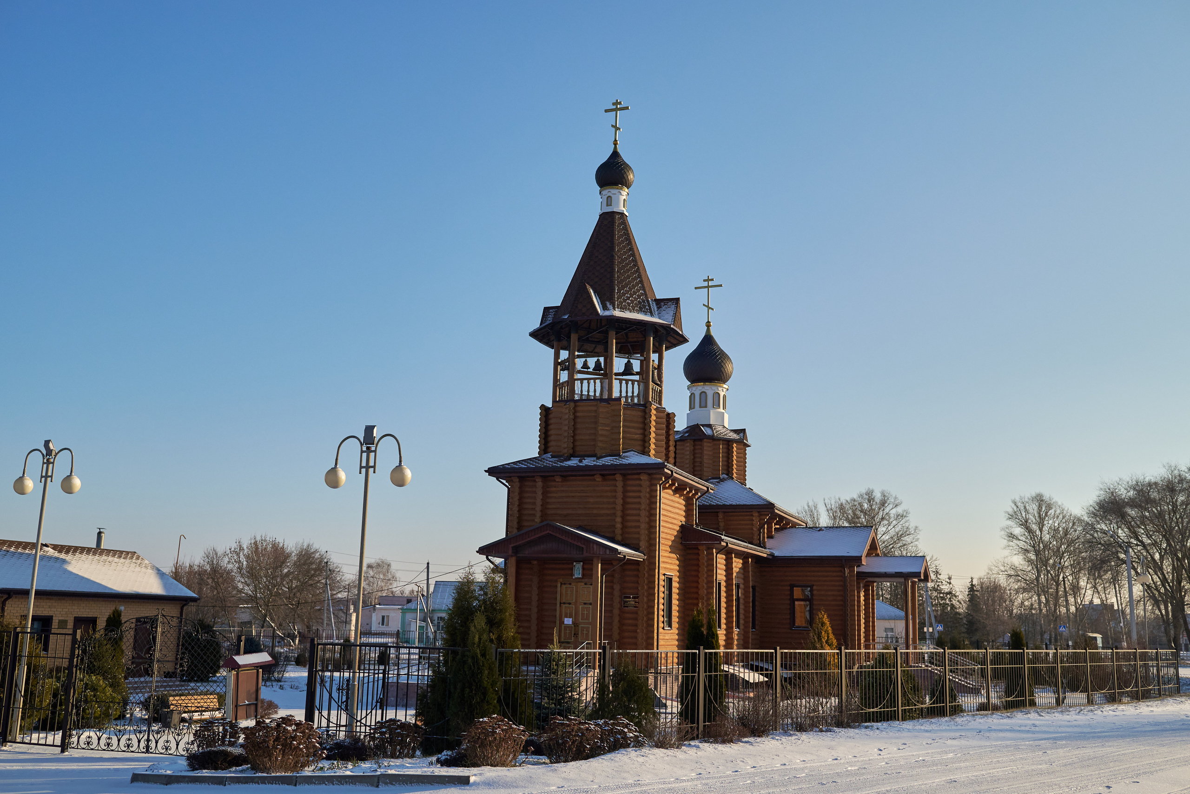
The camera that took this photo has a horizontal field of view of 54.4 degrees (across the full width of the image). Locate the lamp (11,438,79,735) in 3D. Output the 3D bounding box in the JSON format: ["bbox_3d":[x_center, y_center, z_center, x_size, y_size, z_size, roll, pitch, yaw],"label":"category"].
[{"bbox_3d":[-9.757,3.286,19.990,1.420,5.140,0.360,-2,-12,20],"label":"lamp"}]

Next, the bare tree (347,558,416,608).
[{"bbox_3d":[-29.242,27.127,157.576,9.000,10.221,8.500,4,-11,-10],"label":"bare tree"}]

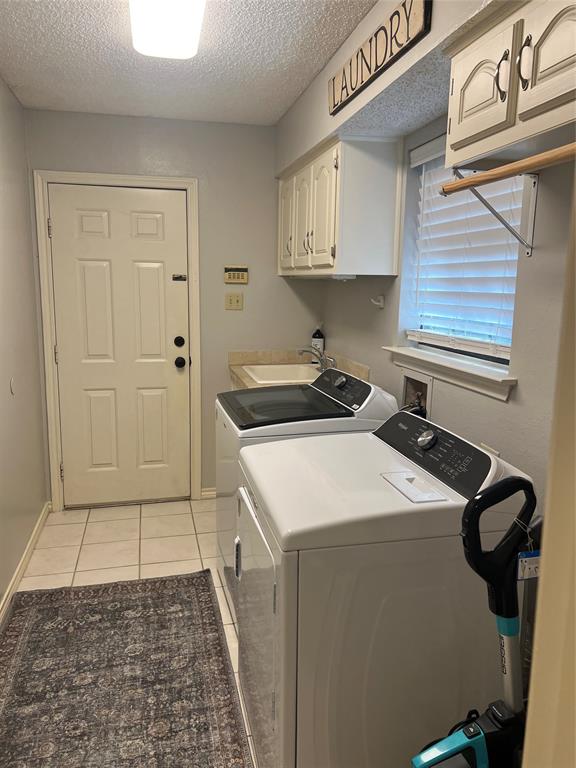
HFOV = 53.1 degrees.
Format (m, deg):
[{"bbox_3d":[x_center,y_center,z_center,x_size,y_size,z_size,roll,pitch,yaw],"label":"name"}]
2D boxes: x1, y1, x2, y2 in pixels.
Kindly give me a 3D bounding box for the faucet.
[{"bbox_3d":[0.179,-0.150,3.555,0.235,0.165,0.130,-2,10,-14],"label":"faucet"}]

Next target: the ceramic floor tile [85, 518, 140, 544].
[{"bbox_3d":[-1.034,0.873,3.413,0.310,0.010,0.308,-2,10,-14],"label":"ceramic floor tile"}]

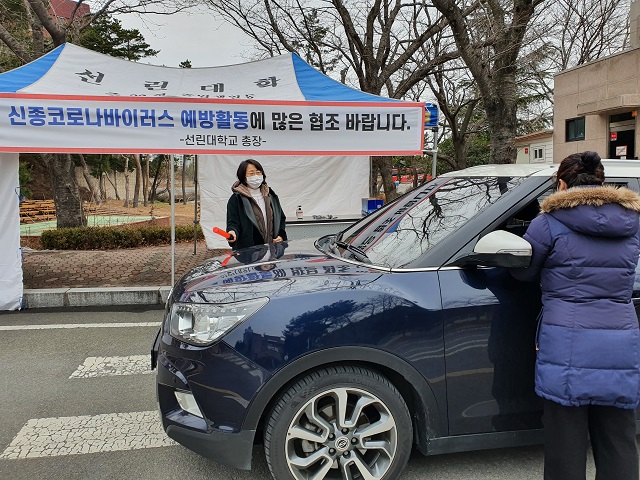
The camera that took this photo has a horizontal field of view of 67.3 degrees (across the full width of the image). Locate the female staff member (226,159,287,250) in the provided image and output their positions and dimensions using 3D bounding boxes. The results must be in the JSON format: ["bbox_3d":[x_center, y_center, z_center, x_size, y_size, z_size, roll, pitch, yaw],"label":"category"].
[{"bbox_3d":[-0.540,0.150,4.090,0.510,1.660,0.380,-2,6,-22],"label":"female staff member"}]

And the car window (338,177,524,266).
[{"bbox_3d":[0.564,-0.168,2.927,0.940,0.130,1.380,-33,10,-4],"label":"car window"}]

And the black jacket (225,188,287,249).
[{"bbox_3d":[-0.540,-0.060,4.060,0.510,0.780,0.360,-2,6,-22],"label":"black jacket"}]

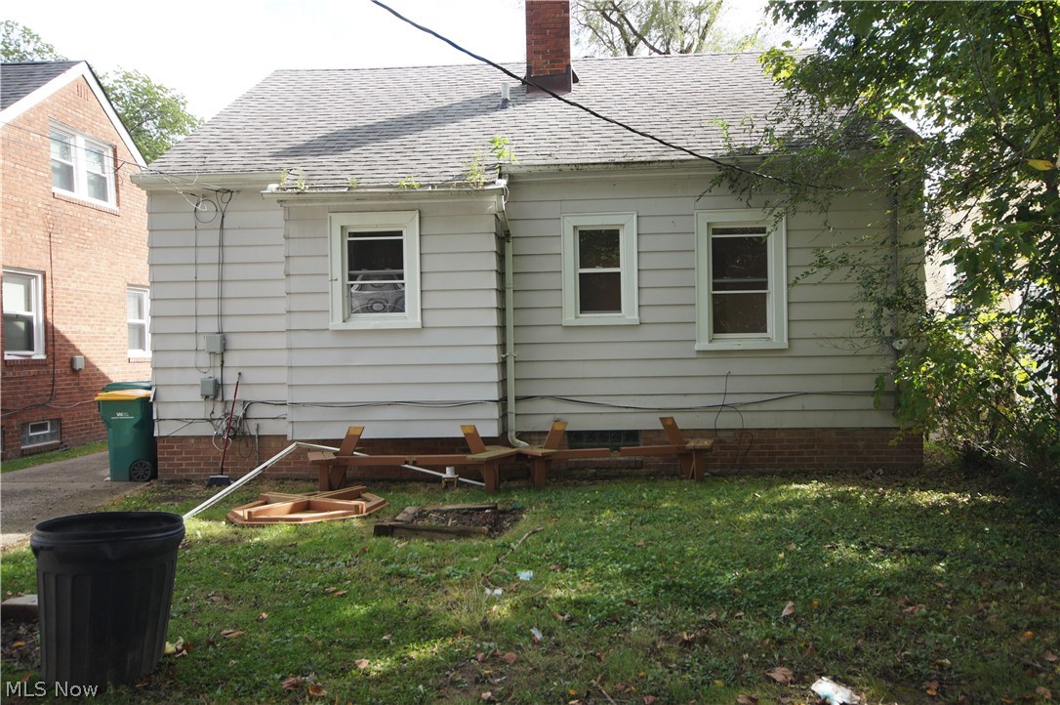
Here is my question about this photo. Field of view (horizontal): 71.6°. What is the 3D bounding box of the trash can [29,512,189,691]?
[{"bbox_3d":[-2.000,1.144,3.491,0.655,0.690,0.655,1,-3,0],"label":"trash can"}]

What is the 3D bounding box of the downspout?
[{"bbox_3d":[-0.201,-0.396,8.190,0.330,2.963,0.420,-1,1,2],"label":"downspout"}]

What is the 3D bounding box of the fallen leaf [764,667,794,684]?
[{"bbox_3d":[1.119,1.452,3.300,0.125,0.035,0.100,-1,1,18],"label":"fallen leaf"}]

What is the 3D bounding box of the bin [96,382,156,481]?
[{"bbox_3d":[-4.820,0.995,9.070,0.740,1.060,0.630,-1,1,3],"label":"bin"}]

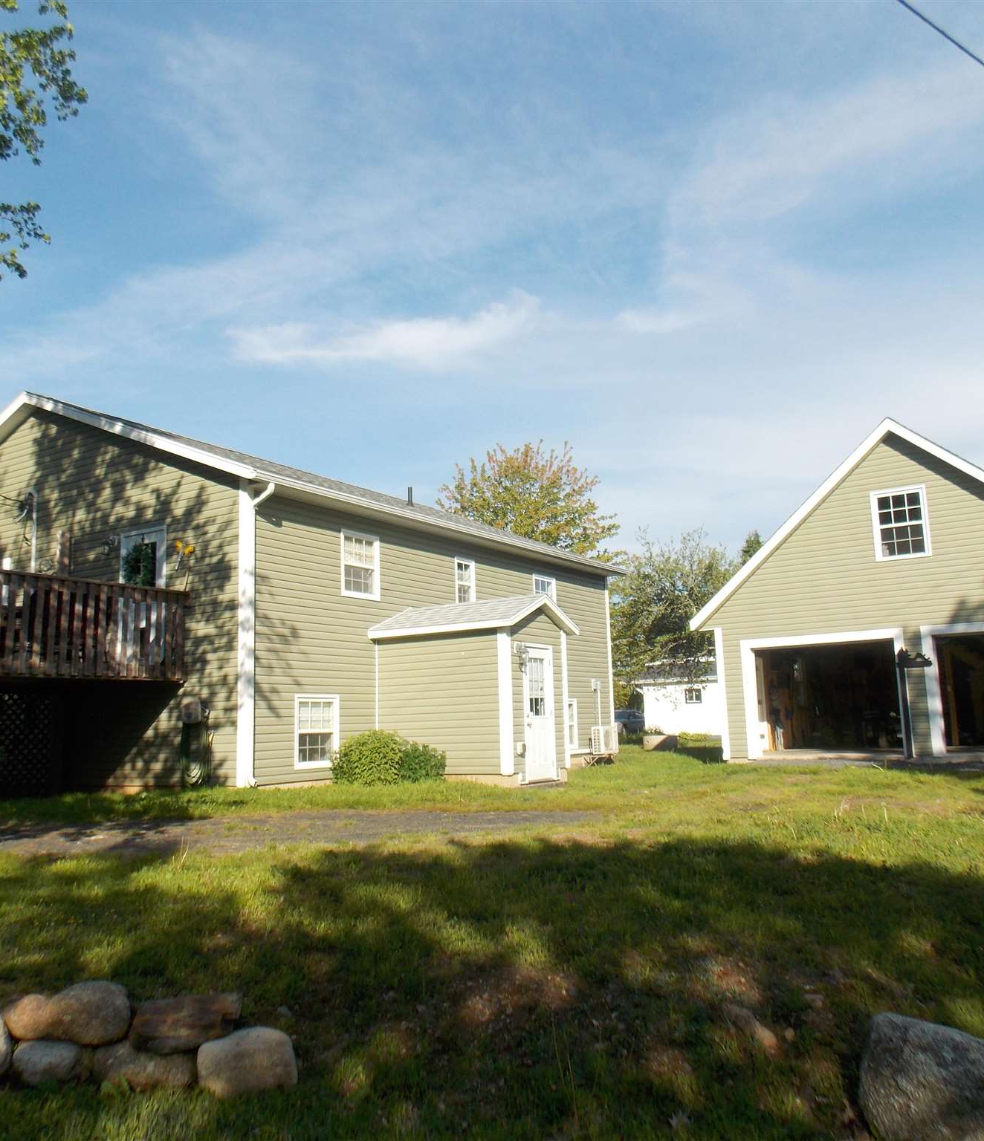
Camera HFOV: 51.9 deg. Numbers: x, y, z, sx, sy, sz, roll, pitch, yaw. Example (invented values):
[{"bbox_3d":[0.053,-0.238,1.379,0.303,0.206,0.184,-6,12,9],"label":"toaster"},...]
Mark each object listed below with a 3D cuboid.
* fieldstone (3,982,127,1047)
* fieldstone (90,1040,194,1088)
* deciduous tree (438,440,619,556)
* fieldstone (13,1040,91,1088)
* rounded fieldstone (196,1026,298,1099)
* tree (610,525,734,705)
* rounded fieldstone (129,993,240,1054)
[{"bbox_3d":[-2.017,2.105,4.800,0.582,0.270,0.380,-2,-9,0],"label":"fieldstone"},{"bbox_3d":[-1.637,2.324,4.750,0.465,0.227,0.350,-2,-9,0],"label":"fieldstone"},{"bbox_3d":[1.416,0.647,32.224,6.300,9.918,6.300,-2,-9,0],"label":"deciduous tree"},{"bbox_3d":[-2.070,2.319,4.750,0.339,0.200,0.300,-2,-9,0],"label":"fieldstone"},{"bbox_3d":[-1.127,2.271,4.660,0.456,0.302,0.380,-2,-9,0],"label":"rounded fieldstone"},{"bbox_3d":[6.596,1.963,31.471,5.600,6.759,5.600,-2,-9,0],"label":"tree"},{"bbox_3d":[-1.451,2.145,4.800,0.531,0.259,0.360,-2,-9,0],"label":"rounded fieldstone"}]

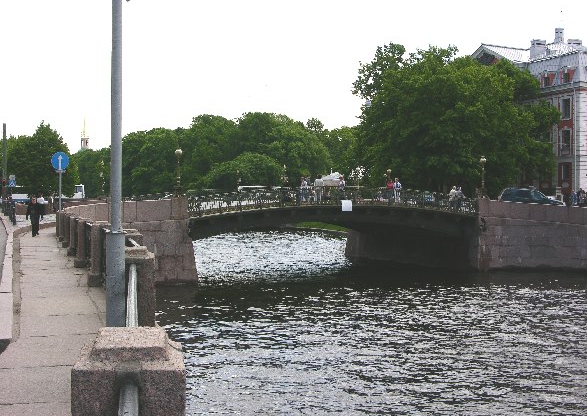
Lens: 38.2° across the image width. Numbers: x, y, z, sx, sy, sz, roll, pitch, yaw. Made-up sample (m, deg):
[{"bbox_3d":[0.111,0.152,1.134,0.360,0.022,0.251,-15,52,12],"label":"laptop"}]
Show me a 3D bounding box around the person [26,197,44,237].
[{"bbox_3d":[-11.361,0.396,37.300,0.620,1.760,0.400,0,1,-11],"label":"person"}]

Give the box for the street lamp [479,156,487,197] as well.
[{"bbox_3d":[13.712,-2.191,61.500,0.600,3.000,0.600,0,1,-17],"label":"street lamp"}]

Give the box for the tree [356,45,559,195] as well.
[{"bbox_3d":[16.152,-7.971,84.000,20.210,16.460,17.000,0,1,0],"label":"tree"}]

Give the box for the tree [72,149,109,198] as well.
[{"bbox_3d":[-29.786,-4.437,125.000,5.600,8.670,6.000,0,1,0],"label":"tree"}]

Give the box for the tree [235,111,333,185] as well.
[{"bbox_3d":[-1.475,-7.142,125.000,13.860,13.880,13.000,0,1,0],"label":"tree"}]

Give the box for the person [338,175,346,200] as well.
[{"bbox_3d":[3.353,-1.348,58.000,0.380,1.740,0.500,-1,1,-45],"label":"person"}]

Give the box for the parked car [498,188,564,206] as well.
[{"bbox_3d":[18.390,-0.580,65.500,4.700,1.620,1.820,4,-1,-20],"label":"parked car"}]

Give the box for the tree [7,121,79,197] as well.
[{"bbox_3d":[-25.168,-4.163,85.000,7.220,9.220,7.000,0,1,0],"label":"tree"}]

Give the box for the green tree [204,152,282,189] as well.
[{"bbox_3d":[-6.193,-3.426,105.000,9.660,6.900,9.500,0,1,0],"label":"green tree"}]

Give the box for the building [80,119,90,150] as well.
[{"bbox_3d":[-110.416,-27.339,450.000,6.000,42.000,6.000,0,1,-9],"label":"building"}]

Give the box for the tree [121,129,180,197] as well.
[{"bbox_3d":[-19.400,-5.387,115.000,7.600,10.800,8.000,0,1,0],"label":"tree"}]

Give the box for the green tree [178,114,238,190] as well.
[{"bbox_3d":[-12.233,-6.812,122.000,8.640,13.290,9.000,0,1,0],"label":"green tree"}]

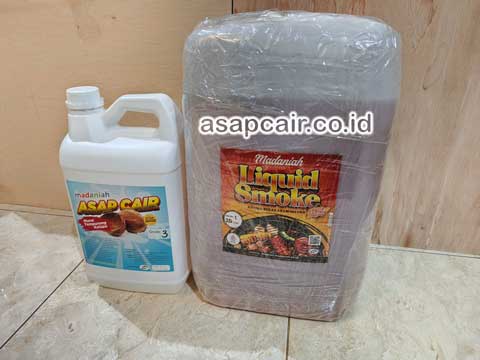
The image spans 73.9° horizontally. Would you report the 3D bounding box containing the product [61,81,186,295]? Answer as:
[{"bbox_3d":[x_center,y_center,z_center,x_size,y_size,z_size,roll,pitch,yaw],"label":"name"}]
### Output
[{"bbox_3d":[-0.180,0.024,0.524,0.181,0.326,0.103,4,25,8],"label":"product"}]

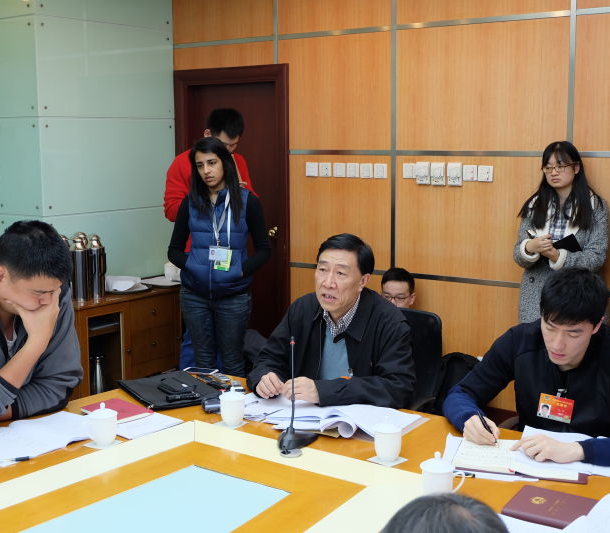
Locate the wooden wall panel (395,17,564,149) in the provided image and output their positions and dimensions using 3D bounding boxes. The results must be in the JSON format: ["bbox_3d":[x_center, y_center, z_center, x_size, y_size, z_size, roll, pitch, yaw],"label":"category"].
[{"bbox_3d":[0.967,-0.996,4.965,1.023,0.693,0.030,5,10,34],"label":"wooden wall panel"}]

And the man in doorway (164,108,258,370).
[{"bbox_3d":[-0.499,0.043,4.963,0.520,1.790,0.380,-5,10,-30],"label":"man in doorway"}]

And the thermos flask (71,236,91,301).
[{"bbox_3d":[-1.361,0.010,5.377,0.130,0.380,0.105,-3,9,-20],"label":"thermos flask"}]

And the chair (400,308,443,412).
[{"bbox_3d":[0.168,0.665,3.414,0.560,1.000,0.600,5,10,34],"label":"chair"}]

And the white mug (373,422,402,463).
[{"bbox_3d":[0.247,0.500,2.625,0.086,0.132,0.112,0,9,5],"label":"white mug"}]

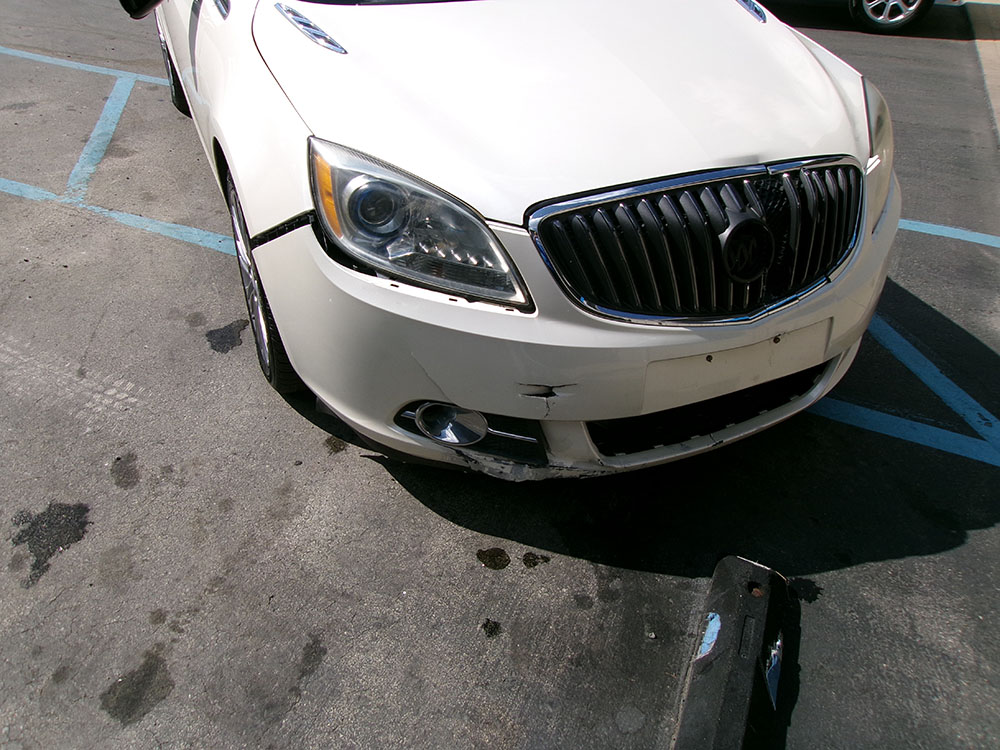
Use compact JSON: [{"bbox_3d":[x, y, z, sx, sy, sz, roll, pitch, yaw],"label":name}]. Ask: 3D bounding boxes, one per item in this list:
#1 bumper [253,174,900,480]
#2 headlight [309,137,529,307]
[{"bbox_3d":[0.399,-0.181,1.826,1.780,0.550,0.560,-13,39,-20],"label":"bumper"},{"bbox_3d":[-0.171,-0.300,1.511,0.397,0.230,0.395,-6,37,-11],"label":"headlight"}]

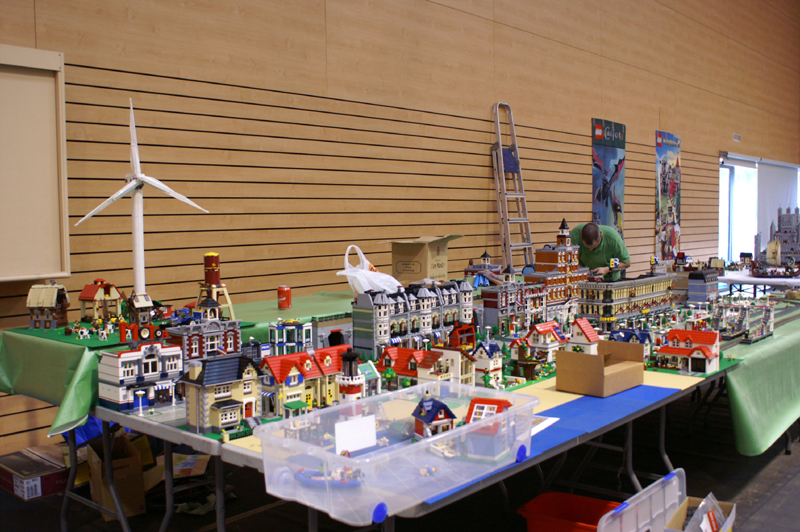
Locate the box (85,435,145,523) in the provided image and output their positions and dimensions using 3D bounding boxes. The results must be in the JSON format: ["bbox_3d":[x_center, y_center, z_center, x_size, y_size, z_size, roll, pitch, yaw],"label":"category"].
[{"bbox_3d":[-1.388,1.040,3.899,0.185,0.285,0.310,-3,4,-33],"label":"box"}]

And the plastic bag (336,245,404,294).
[{"bbox_3d":[-0.166,0.036,4.402,0.360,0.290,0.250,-1,4,0],"label":"plastic bag"}]

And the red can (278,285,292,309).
[{"bbox_3d":[-0.576,0.150,3.996,0.066,0.118,0.066,-1,4,0],"label":"red can"}]

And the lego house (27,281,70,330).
[{"bbox_3d":[-1.478,0.161,3.369,0.128,0.196,0.130,-1,4,0],"label":"lego house"}]

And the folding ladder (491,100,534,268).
[{"bbox_3d":[1.030,-0.243,7.056,0.140,2.400,0.470,-7,-1,42],"label":"folding ladder"}]

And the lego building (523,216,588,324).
[{"bbox_3d":[0.987,0.022,5.024,0.210,0.640,0.503,3,5,42],"label":"lego building"}]

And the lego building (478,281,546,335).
[{"bbox_3d":[0.661,0.220,4.655,0.180,0.300,0.503,3,5,42],"label":"lego building"}]

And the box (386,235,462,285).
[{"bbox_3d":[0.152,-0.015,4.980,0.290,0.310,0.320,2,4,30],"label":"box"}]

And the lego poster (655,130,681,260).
[{"bbox_3d":[3.313,-0.830,9.865,0.020,1.600,0.750,3,5,42],"label":"lego poster"}]

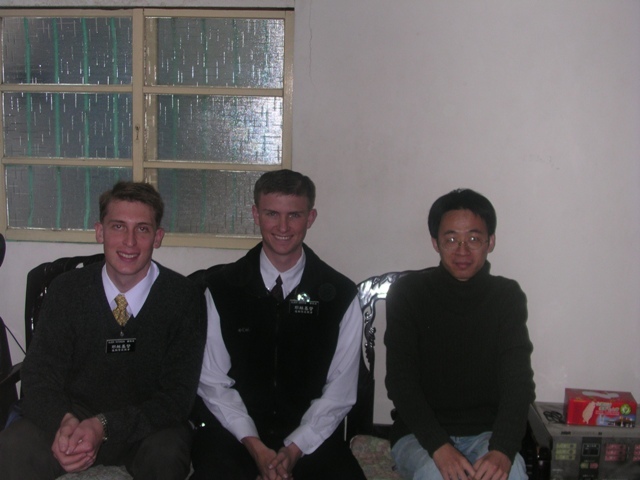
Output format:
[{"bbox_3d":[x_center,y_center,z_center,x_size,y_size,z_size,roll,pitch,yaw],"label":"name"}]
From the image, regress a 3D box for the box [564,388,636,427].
[{"bbox_3d":[0.943,0.570,2.680,0.214,0.088,0.106,2,7,9],"label":"box"}]

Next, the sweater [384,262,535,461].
[{"bbox_3d":[0.397,0.348,2.260,0.425,0.540,0.410,2,7,5],"label":"sweater"}]

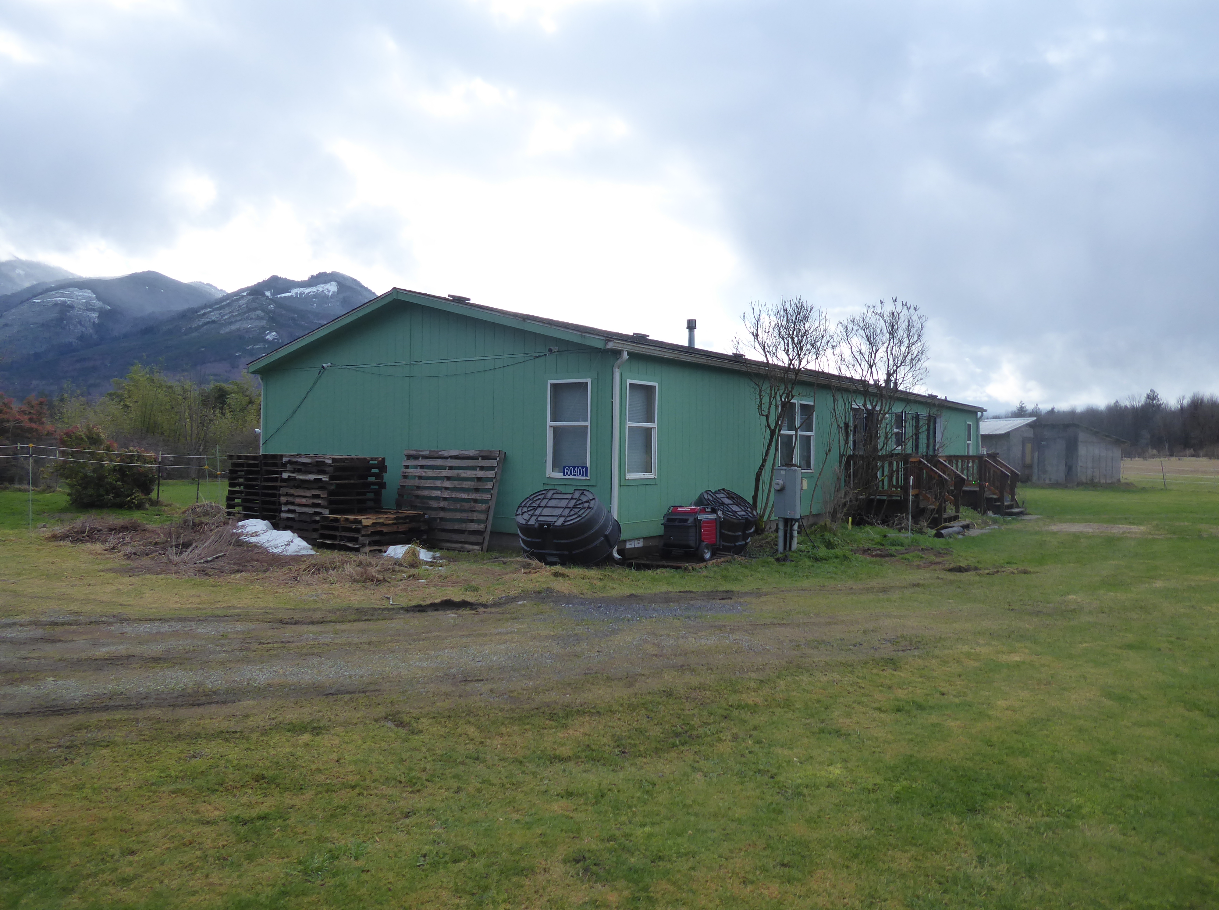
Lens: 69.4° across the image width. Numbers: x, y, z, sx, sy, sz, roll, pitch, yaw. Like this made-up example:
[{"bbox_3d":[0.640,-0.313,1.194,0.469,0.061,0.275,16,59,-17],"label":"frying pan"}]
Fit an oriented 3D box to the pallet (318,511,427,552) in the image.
[{"bbox_3d":[-3.557,1.141,13.166,0.990,0.475,1.267,1,0,30],"label":"pallet"}]

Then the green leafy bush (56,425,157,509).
[{"bbox_3d":[-12.429,0.239,21.780,2.376,2.029,2.178,0,0,-16],"label":"green leafy bush"}]

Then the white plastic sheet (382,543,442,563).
[{"bbox_3d":[-2.689,1.288,11.979,0.772,0.178,0.446,1,0,27],"label":"white plastic sheet"}]

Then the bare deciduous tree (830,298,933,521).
[{"bbox_3d":[5.626,-0.927,18.216,2.079,4.554,1.881,1,0,24],"label":"bare deciduous tree"}]

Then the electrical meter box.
[{"bbox_3d":[2.557,0.560,12.672,0.346,0.752,0.218,1,0,36],"label":"electrical meter box"}]

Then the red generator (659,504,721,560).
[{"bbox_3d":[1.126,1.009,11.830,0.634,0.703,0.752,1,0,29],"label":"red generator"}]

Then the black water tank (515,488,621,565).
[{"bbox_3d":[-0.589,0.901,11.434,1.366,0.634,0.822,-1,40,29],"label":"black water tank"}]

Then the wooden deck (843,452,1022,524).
[{"bbox_3d":[8.249,0.766,21.392,2.079,1.485,8.118,1,0,36],"label":"wooden deck"}]

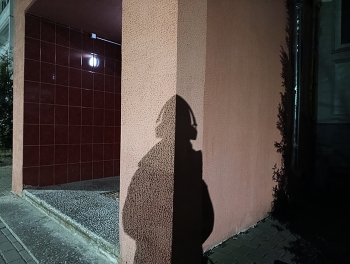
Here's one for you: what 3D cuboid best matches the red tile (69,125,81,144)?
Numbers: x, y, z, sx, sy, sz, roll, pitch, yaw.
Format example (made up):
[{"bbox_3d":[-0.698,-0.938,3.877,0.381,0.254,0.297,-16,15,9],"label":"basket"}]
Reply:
[{"bbox_3d":[-1.604,0.048,3.723,0.012,0.300,0.200,1,0,44],"label":"red tile"}]

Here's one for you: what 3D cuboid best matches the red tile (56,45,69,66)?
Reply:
[{"bbox_3d":[-1.729,-1.161,3.571,0.012,0.300,0.200,1,0,44],"label":"red tile"}]

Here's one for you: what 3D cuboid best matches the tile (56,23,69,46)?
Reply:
[{"bbox_3d":[-1.713,-1.461,3.547,0.010,0.300,0.200,2,1,43],"label":"tile"}]

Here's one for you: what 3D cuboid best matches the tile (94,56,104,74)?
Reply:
[{"bbox_3d":[-1.308,-1.158,4.009,0.012,0.300,0.200,1,0,44],"label":"tile"}]

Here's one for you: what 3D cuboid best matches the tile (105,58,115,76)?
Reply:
[{"bbox_3d":[-1.165,-1.158,4.152,0.010,0.300,0.200,1,0,44],"label":"tile"}]

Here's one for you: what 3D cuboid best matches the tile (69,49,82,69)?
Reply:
[{"bbox_3d":[-1.577,-1.155,3.698,0.200,0.300,0.010,0,1,-45],"label":"tile"}]

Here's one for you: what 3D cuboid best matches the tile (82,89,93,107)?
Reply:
[{"bbox_3d":[-1.446,-0.553,3.847,0.200,0.300,0.010,0,1,-45],"label":"tile"}]

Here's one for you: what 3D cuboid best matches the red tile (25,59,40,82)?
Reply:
[{"bbox_3d":[-2.008,-0.857,3.277,0.200,0.300,0.010,0,1,-45],"label":"red tile"}]

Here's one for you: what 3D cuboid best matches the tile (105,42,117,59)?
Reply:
[{"bbox_3d":[-1.146,-1.454,4.119,0.200,0.300,0.010,0,1,-45],"label":"tile"}]

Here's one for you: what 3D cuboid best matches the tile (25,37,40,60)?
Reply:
[{"bbox_3d":[-1.997,-1.161,3.256,0.010,0.300,0.200,2,1,43],"label":"tile"}]

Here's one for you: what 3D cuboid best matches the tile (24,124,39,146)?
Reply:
[{"bbox_3d":[-2.024,0.045,3.285,0.012,0.300,0.200,1,0,44],"label":"tile"}]

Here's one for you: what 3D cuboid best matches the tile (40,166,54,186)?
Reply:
[{"bbox_3d":[-1.892,0.650,3.434,0.012,0.300,0.200,1,0,44],"label":"tile"}]

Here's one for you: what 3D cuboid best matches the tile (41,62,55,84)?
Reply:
[{"bbox_3d":[-1.874,-0.863,3.429,0.010,0.300,0.200,1,0,44],"label":"tile"}]

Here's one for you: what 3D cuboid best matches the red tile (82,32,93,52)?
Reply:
[{"bbox_3d":[-1.442,-1.463,3.861,0.010,0.300,0.200,1,0,44],"label":"red tile"}]

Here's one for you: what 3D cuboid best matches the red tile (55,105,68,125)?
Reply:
[{"bbox_3d":[-1.735,-0.254,3.567,0.200,0.300,0.010,0,1,-45],"label":"red tile"}]

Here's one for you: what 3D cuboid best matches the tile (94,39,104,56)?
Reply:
[{"bbox_3d":[-1.301,-1.461,4.006,0.010,0.300,0.200,1,0,44],"label":"tile"}]

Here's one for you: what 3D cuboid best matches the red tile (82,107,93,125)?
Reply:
[{"bbox_3d":[-1.459,-0.255,3.866,0.010,0.300,0.200,1,0,44],"label":"red tile"}]

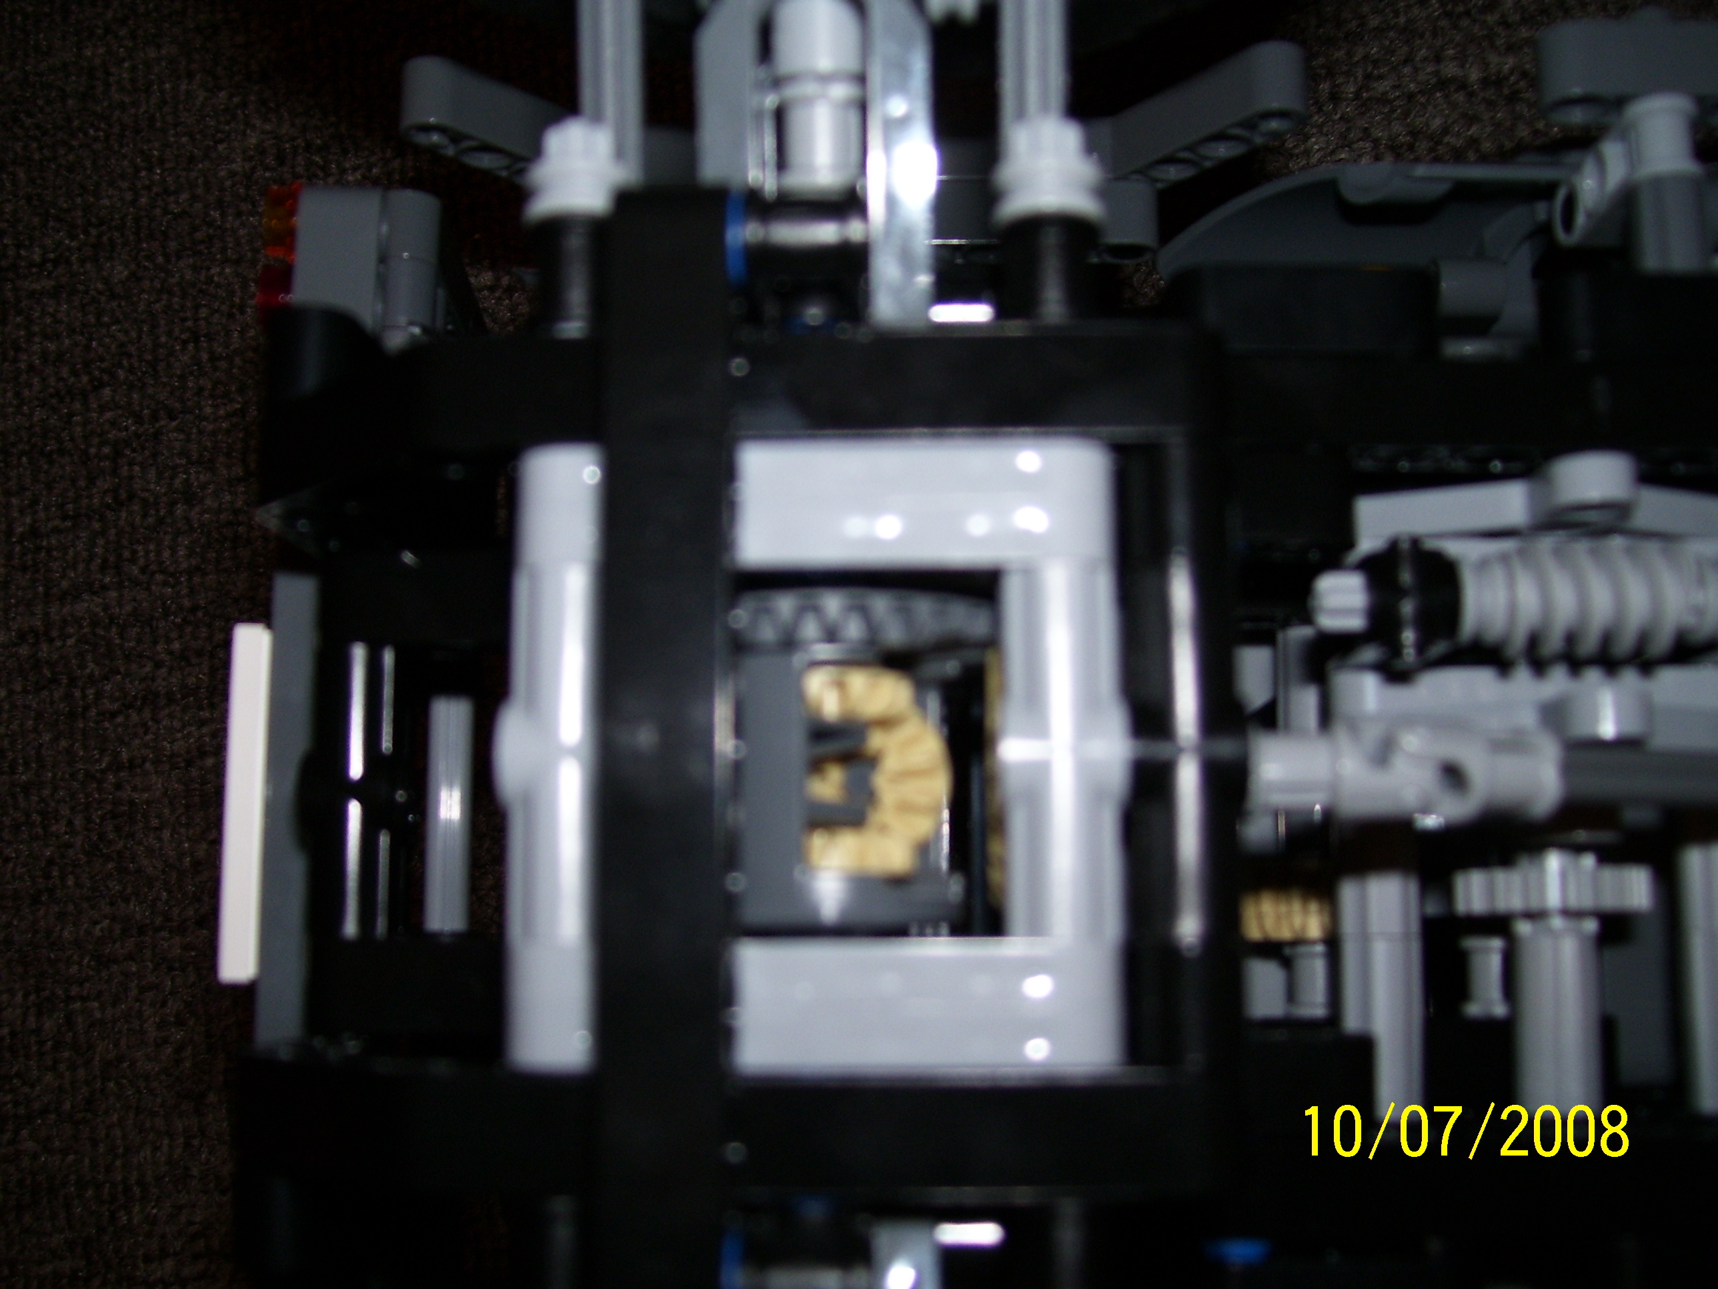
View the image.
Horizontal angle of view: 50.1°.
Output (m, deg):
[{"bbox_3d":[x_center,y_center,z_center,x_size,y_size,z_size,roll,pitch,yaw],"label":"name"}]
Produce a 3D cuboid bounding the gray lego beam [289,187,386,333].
[{"bbox_3d":[-0.057,-0.041,0.204,0.009,0.008,0.016,0,83,0],"label":"gray lego beam"}]

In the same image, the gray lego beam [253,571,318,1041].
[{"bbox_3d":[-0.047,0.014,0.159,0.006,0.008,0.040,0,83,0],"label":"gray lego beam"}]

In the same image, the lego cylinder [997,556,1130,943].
[{"bbox_3d":[0.013,0.007,0.120,0.008,0.008,0.025,0,83,0],"label":"lego cylinder"}]

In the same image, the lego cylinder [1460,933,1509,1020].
[{"bbox_3d":[0.061,0.032,0.178,0.005,0.005,0.008,0,83,0],"label":"lego cylinder"}]

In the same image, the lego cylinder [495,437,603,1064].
[{"bbox_3d":[-0.019,0.007,0.120,0.008,0.008,0.040,0,83,0],"label":"lego cylinder"}]

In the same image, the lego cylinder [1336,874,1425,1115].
[{"bbox_3d":[0.047,0.031,0.167,0.007,0.007,0.022,0,83,0],"label":"lego cylinder"}]

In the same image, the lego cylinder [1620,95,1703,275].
[{"bbox_3d":[0.083,-0.048,0.190,0.008,0.008,0.018,0,83,0],"label":"lego cylinder"}]

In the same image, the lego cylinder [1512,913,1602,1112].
[{"bbox_3d":[0.061,0.032,0.162,0.007,0.007,0.016,0,83,0],"label":"lego cylinder"}]

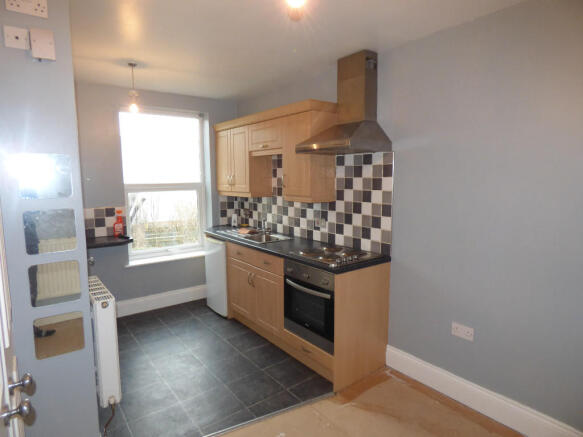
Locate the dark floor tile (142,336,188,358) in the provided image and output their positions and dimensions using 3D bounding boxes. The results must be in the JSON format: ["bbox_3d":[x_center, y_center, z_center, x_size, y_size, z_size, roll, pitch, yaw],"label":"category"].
[{"bbox_3d":[-1.143,1.183,3.050,0.330,0.010,0.330,-5,9,-38],"label":"dark floor tile"}]

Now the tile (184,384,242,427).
[{"bbox_3d":[-0.522,1.265,2.272,0.327,0.010,0.322,-5,8,-38],"label":"tile"}]

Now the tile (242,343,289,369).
[{"bbox_3d":[-0.205,1.198,2.952,0.330,0.010,0.330,-5,9,-38],"label":"tile"}]

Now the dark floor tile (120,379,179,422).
[{"bbox_3d":[-0.987,1.259,2.324,0.327,0.010,0.322,-5,8,-38],"label":"dark floor tile"}]

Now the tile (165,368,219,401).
[{"bbox_3d":[-0.737,1.246,2.548,0.330,0.010,0.330,-5,9,-38],"label":"tile"}]

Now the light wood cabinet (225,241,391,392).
[{"bbox_3d":[0.043,0.724,3.197,0.610,0.875,1.615,-5,9,-38],"label":"light wood cabinet"}]

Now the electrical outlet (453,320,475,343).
[{"bbox_3d":[1.140,0.754,2.249,0.015,0.088,0.144,-5,8,-38],"label":"electrical outlet"}]

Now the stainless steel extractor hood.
[{"bbox_3d":[0.402,-0.889,2.605,0.475,0.757,0.600,-5,8,-38],"label":"stainless steel extractor hood"}]

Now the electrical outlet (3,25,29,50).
[{"bbox_3d":[-1.199,-0.788,1.471,0.086,0.086,0.012,-5,9,-35],"label":"electrical outlet"}]

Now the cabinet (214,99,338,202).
[{"bbox_3d":[-0.270,-0.644,3.615,0.320,0.870,1.830,-5,8,-38],"label":"cabinet"}]

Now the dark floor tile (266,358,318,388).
[{"bbox_3d":[-0.003,1.229,2.701,0.330,0.010,0.330,-5,9,-38],"label":"dark floor tile"}]

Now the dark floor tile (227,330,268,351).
[{"bbox_3d":[-0.422,1.167,3.182,0.286,0.010,0.322,-5,8,-38],"label":"dark floor tile"}]

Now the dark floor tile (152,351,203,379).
[{"bbox_3d":[-0.929,1.209,2.785,0.327,0.010,0.322,-5,8,-38],"label":"dark floor tile"}]

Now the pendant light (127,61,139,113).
[{"bbox_3d":[-1.310,-1.083,2.803,0.090,0.391,0.090,-5,9,-38],"label":"pendant light"}]

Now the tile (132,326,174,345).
[{"bbox_3d":[-1.345,1.151,3.301,0.330,0.010,0.330,-5,9,-38],"label":"tile"}]

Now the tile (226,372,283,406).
[{"bbox_3d":[-0.268,1.254,2.499,0.330,0.010,0.330,-5,9,-38],"label":"tile"}]

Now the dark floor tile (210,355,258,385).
[{"bbox_3d":[-0.464,1.215,2.734,0.327,0.010,0.322,-5,8,-38],"label":"dark floor tile"}]

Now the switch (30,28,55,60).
[{"bbox_3d":[-1.111,-0.777,1.505,0.087,0.116,0.024,-4,7,-34],"label":"switch"}]

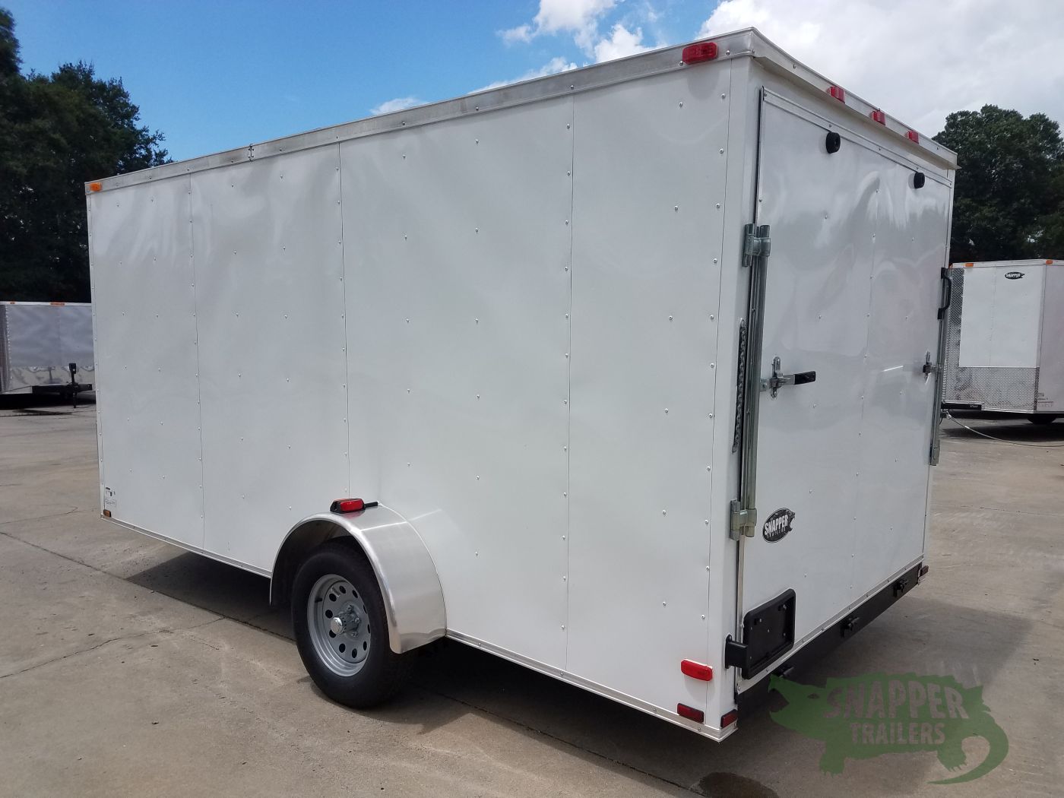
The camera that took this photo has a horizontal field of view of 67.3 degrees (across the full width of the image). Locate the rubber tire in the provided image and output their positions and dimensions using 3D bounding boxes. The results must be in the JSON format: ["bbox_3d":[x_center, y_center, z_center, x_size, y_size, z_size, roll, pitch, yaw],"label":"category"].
[{"bbox_3d":[-0.748,0.933,3.412,0.686,0.686,0.205,5,7,40],"label":"rubber tire"}]

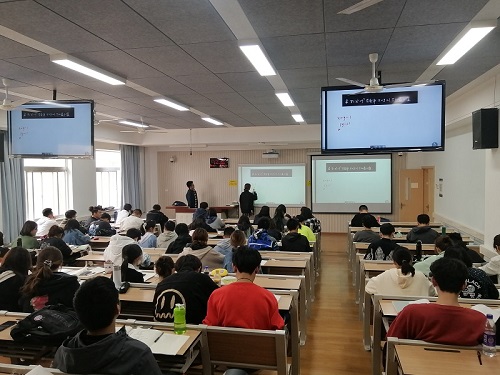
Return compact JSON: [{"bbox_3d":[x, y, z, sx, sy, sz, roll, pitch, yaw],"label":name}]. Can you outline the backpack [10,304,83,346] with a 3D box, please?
[{"bbox_3d":[-1.348,0.916,2.695,0.470,0.180,0.330,-1,2,-3],"label":"backpack"}]

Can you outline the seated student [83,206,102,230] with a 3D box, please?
[{"bbox_3d":[-3.736,1.115,9.632,0.500,1.275,0.740,1,3,32],"label":"seated student"}]

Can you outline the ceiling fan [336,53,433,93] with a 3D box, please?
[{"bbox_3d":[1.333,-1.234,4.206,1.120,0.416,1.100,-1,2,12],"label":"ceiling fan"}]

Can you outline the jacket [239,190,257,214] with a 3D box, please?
[{"bbox_3d":[-0.042,0.479,12.702,0.540,0.750,0.380,0,3,27],"label":"jacket"}]

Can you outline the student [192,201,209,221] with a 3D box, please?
[{"bbox_3d":[-1.183,1.021,9.879,0.470,1.280,0.720,0,2,21],"label":"student"}]

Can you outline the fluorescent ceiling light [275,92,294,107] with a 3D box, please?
[{"bbox_3d":[0.613,-1.504,6.609,0.170,0.070,1.200,-1,2,12],"label":"fluorescent ceiling light"}]

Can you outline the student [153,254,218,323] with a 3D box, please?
[{"bbox_3d":[-0.448,1.143,3.256,0.560,1.210,0.760,0,2,15],"label":"student"}]

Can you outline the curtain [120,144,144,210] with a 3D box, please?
[{"bbox_3d":[-3.913,0.006,12.972,0.200,2.750,1.250,0,2,12],"label":"curtain"}]

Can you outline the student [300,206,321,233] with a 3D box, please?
[{"bbox_3d":[1.330,1.072,8.504,0.470,1.311,0.740,-1,2,12],"label":"student"}]

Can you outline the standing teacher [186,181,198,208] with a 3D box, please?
[{"bbox_3d":[-1.891,0.665,12.770,0.340,1.730,0.480,0,2,2],"label":"standing teacher"}]

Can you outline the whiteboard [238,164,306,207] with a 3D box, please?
[{"bbox_3d":[0.737,-0.075,13.197,2.280,1.420,0.060,0,2,12],"label":"whiteboard"}]

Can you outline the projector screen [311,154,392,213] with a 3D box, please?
[{"bbox_3d":[3.320,-0.110,12.700,2.550,1.920,0.070,0,0,12],"label":"projector screen"}]

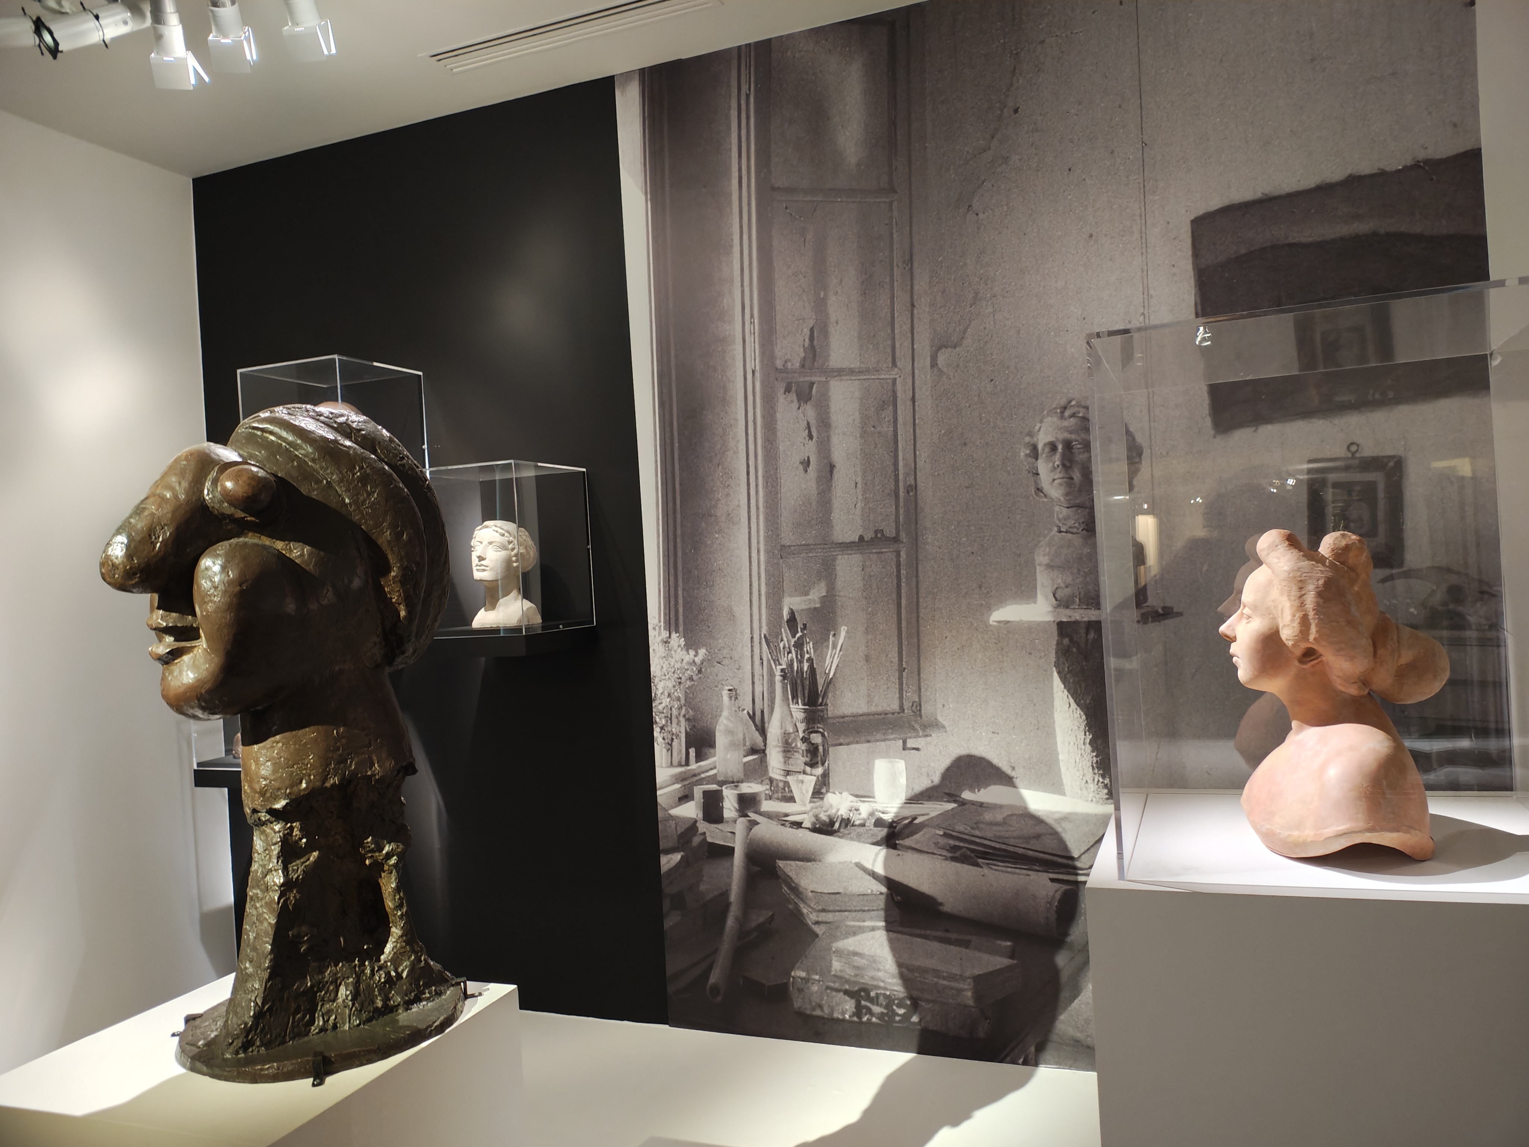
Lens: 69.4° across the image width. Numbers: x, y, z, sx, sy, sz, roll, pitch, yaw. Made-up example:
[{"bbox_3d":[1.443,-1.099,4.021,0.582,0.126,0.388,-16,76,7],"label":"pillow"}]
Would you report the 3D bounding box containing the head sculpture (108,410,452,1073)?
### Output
[{"bbox_3d":[-0.639,0.197,1.524,0.470,0.860,0.360,-3,0,-42],"label":"head sculpture"}]

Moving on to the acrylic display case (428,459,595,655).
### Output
[{"bbox_3d":[-0.784,-0.041,3.309,0.381,0.528,0.390,-3,0,21],"label":"acrylic display case"}]

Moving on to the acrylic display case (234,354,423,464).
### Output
[{"bbox_3d":[-1.359,-0.379,3.526,0.384,0.528,0.384,-3,0,21],"label":"acrylic display case"}]

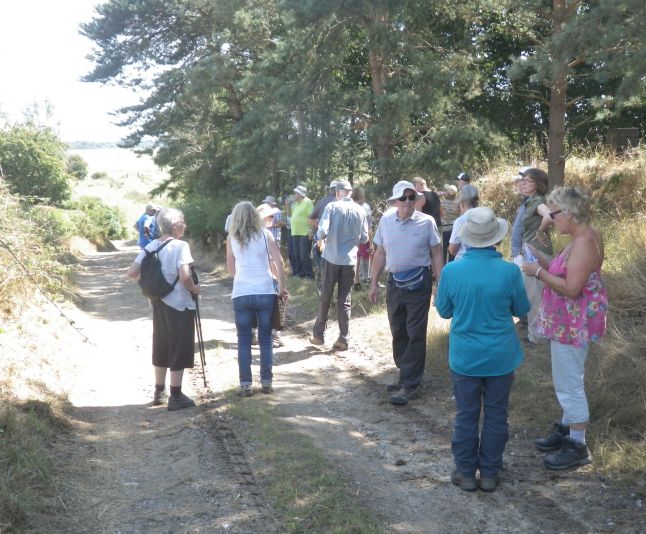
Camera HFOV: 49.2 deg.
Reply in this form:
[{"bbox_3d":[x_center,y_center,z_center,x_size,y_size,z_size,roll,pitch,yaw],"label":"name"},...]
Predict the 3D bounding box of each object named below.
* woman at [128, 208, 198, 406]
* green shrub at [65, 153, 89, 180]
[{"bbox_3d":[-1.337,0.339,5.756,0.430,1.630,0.510,-8,11,-42],"label":"woman"},{"bbox_3d":[-16.846,-6.807,48.000,1.600,2.000,1.500,0,8,0],"label":"green shrub"}]

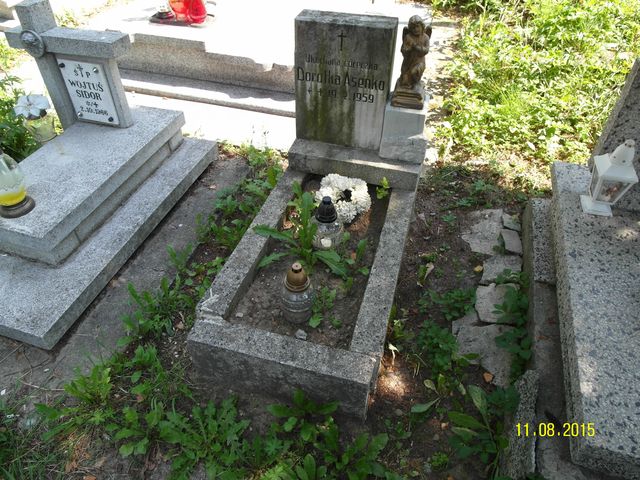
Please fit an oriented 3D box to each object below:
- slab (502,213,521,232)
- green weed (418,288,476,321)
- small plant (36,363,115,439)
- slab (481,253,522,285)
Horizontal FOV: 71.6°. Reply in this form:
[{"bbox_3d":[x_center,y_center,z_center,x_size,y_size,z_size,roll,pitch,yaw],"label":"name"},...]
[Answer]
[{"bbox_3d":[0.991,-0.079,2.302,0.095,0.037,0.126,15,43,15],"label":"slab"},{"bbox_3d":[0.533,0.268,1.855,0.242,0.068,0.149,1,42,0],"label":"green weed"},{"bbox_3d":[-0.829,0.540,1.513,0.240,0.116,0.274,1,42,0],"label":"small plant"},{"bbox_3d":[0.830,0.149,2.038,0.173,0.042,0.194,15,43,15],"label":"slab"}]

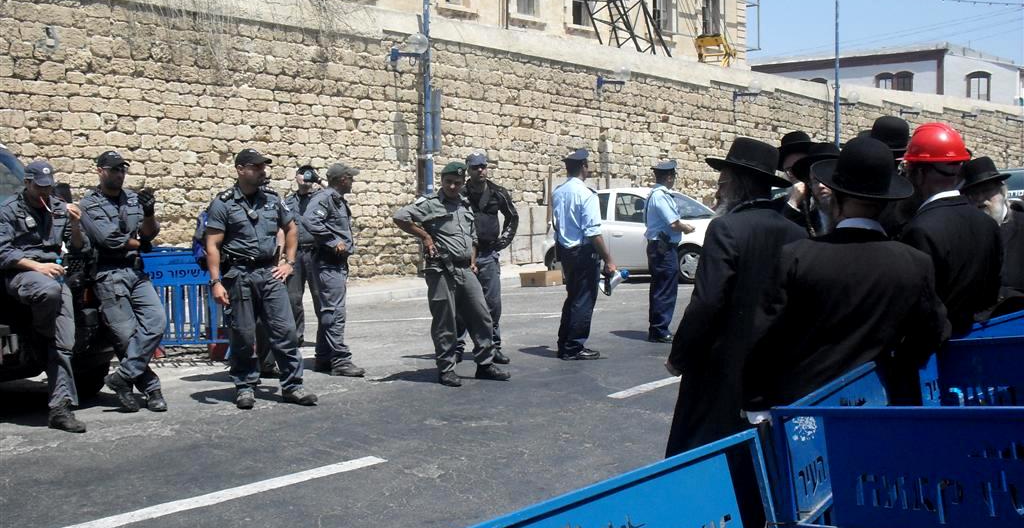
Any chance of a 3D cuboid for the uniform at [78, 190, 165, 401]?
[{"bbox_3d":[-2.658,0.187,7.650,0.560,1.390,0.480,-2,4,-29],"label":"uniform"}]

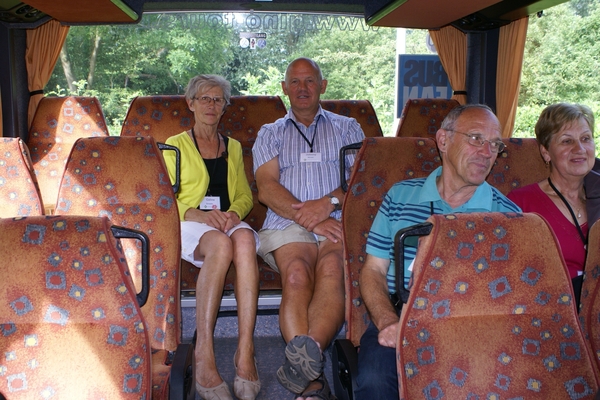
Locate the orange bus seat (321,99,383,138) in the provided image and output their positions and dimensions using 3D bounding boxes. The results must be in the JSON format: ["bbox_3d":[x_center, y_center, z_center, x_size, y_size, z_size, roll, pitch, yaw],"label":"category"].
[{"bbox_3d":[0.239,-0.005,2.338,0.440,0.900,0.660,-1,11,-5],"label":"orange bus seat"}]

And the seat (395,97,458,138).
[{"bbox_3d":[0.714,-0.009,2.379,0.440,0.900,0.660,-1,11,-5],"label":"seat"}]

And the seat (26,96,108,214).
[{"bbox_3d":[-1.096,0.009,2.222,0.440,0.900,0.660,-1,11,-5],"label":"seat"}]

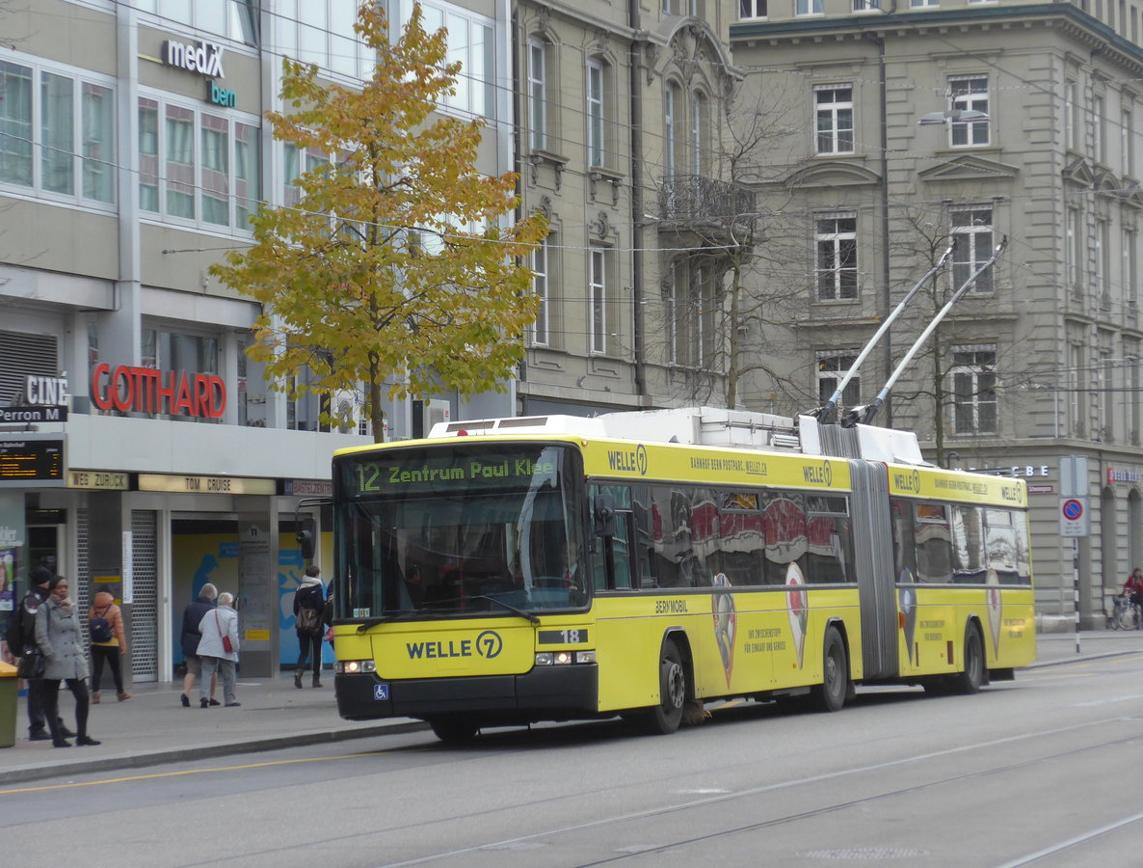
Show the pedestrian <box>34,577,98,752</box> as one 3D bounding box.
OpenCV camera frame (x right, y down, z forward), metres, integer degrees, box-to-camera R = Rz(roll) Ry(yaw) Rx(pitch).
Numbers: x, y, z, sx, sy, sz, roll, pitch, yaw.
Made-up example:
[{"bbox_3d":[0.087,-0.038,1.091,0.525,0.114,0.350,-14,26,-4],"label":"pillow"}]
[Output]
[{"bbox_3d":[-4.849,2.177,37.500,0.520,1.637,0.450,1,-3,-37],"label":"pedestrian"}]

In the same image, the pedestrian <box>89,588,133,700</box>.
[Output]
[{"bbox_3d":[-6.253,2.865,53.000,0.500,1.575,0.450,-2,-2,27],"label":"pedestrian"}]

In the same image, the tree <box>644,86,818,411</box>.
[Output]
[{"bbox_3d":[2.378,-0.800,59.000,2.800,8.900,2.800,-2,-2,19],"label":"tree"}]

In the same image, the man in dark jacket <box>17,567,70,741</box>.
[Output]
[{"bbox_3d":[-5.270,2.189,38.900,0.570,1.731,0.520,-1,-2,-6],"label":"man in dark jacket"}]

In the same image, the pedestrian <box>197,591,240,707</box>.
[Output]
[{"bbox_3d":[-4.482,2.736,49.600,0.500,1.449,0.420,-2,-3,30],"label":"pedestrian"}]

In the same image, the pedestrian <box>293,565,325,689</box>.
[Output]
[{"bbox_3d":[-3.715,2.730,55.300,0.460,1.725,0.420,-2,-2,19],"label":"pedestrian"}]

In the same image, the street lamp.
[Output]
[{"bbox_3d":[5.978,-4.941,61.000,1.170,0.270,0.360,-2,-2,19],"label":"street lamp"}]

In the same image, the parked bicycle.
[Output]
[{"bbox_3d":[14.918,4.799,105.500,0.600,1.050,1.700,0,-2,-27],"label":"parked bicycle"}]

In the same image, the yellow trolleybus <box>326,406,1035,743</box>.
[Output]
[{"bbox_3d":[1.911,1.473,43.913,2.530,3.340,17.970,-4,-3,19],"label":"yellow trolleybus"}]

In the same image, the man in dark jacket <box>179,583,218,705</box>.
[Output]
[{"bbox_3d":[-4.746,2.683,49.800,0.500,1.559,0.420,-2,-3,30],"label":"man in dark jacket"}]

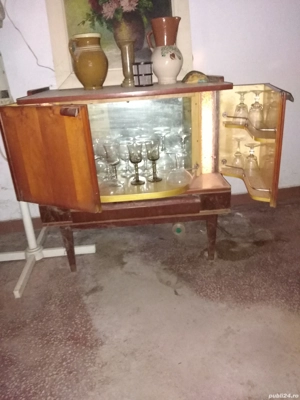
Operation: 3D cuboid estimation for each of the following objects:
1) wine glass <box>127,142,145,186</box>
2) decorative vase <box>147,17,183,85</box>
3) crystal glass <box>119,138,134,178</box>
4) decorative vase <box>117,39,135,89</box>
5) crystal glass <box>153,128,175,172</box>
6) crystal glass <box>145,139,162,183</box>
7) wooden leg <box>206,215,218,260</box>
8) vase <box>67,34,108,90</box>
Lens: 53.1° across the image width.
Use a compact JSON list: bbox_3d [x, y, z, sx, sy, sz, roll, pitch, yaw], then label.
[{"bbox_3d":[-0.057,-0.159,1.308,0.066,0.179,0.066,-4,24,-1],"label":"wine glass"},{"bbox_3d":[0.067,-0.726,1.468,0.176,0.287,0.152,-4,24,-1],"label":"decorative vase"},{"bbox_3d":[-0.112,-0.195,1.406,0.066,0.172,0.066,-4,24,-1],"label":"crystal glass"},{"bbox_3d":[-0.113,-0.634,1.403,0.080,0.195,0.080,-4,24,-1],"label":"decorative vase"},{"bbox_3d":[0.062,-0.241,1.454,0.086,0.197,0.086,-4,24,-1],"label":"crystal glass"},{"bbox_3d":[0.018,-0.175,1.333,0.066,0.180,0.066,-4,24,-1],"label":"crystal glass"},{"bbox_3d":[0.302,0.185,1.463,0.046,0.246,0.046,-4,24,-1],"label":"wooden leg"},{"bbox_3d":[-0.291,-0.652,1.421,0.184,0.236,0.167,-4,24,-1],"label":"vase"}]

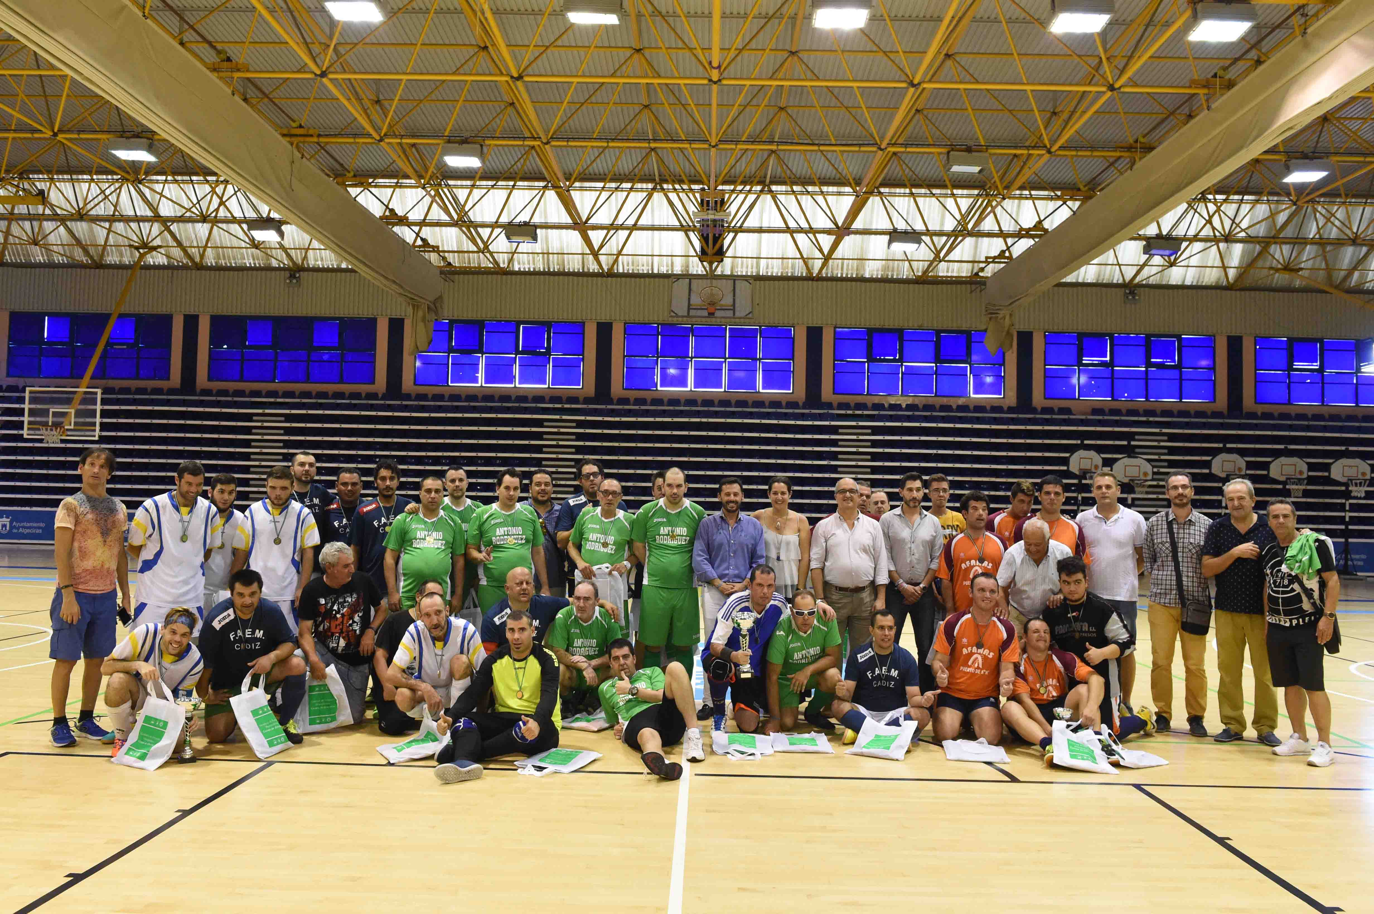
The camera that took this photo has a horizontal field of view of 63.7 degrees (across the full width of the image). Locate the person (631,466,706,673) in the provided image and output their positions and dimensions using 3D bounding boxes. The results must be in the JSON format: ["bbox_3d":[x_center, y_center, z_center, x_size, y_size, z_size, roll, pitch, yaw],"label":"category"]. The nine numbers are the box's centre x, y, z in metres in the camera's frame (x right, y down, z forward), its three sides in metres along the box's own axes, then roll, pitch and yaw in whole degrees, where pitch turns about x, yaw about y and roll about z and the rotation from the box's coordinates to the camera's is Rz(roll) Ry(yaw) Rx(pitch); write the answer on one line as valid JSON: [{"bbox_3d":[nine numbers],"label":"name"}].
[{"bbox_3d":[-0.131,0.968,7.918,0.560,1.780,0.360,1,-2,-2],"label":"person"}]

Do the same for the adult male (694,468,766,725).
[{"bbox_3d":[0.306,0.999,7.983,0.520,1.730,0.330,1,-2,1],"label":"adult male"}]

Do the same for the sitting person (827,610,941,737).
[{"bbox_3d":[1.314,1.441,7.378,0.720,0.837,0.780,1,-2,9],"label":"sitting person"}]

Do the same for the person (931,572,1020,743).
[{"bbox_3d":[1.973,1.337,7.540,0.580,1.100,0.680,1,-2,14],"label":"person"}]

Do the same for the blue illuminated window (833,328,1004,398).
[{"bbox_3d":[6.276,-2.522,29.653,4.580,1.800,0.150,1,-2,1],"label":"blue illuminated window"}]

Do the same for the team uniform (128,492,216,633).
[{"bbox_3d":[-3.265,0.713,7.016,0.560,0.980,0.340,2,-2,-27],"label":"team uniform"}]

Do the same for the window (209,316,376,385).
[{"bbox_3d":[-11.446,-3.094,32.050,4.738,1.876,0.150,1,-2,1],"label":"window"}]

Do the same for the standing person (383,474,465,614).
[{"bbox_3d":[-1.947,0.979,8.143,0.580,1.690,0.370,2,-3,-8],"label":"standing person"}]

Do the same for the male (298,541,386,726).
[{"bbox_3d":[-2.383,1.184,7.596,0.620,1.197,0.750,2,-2,-12],"label":"male"}]

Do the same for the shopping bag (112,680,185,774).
[{"bbox_3d":[-3.048,1.525,6.300,0.340,0.460,0.110,9,-33,22],"label":"shopping bag"}]

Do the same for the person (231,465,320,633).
[{"bbox_3d":[-2.829,0.915,7.571,0.530,1.720,0.330,2,-2,-18],"label":"person"}]

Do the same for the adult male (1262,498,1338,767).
[{"bbox_3d":[3.885,1.086,7.016,0.480,1.650,0.340,0,-3,35],"label":"adult male"}]

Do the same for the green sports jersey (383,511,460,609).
[{"bbox_3d":[-1.939,0.751,8.106,0.580,0.720,0.360,2,-2,-12],"label":"green sports jersey"}]

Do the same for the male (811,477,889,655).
[{"bbox_3d":[1.136,0.998,7.699,0.560,1.719,0.380,1,-2,8],"label":"male"}]

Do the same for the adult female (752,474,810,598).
[{"bbox_3d":[0.687,1.018,8.106,0.450,1.720,0.320,1,-2,3],"label":"adult female"}]

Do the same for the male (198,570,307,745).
[{"bbox_3d":[-2.781,1.239,7.107,0.660,1.040,0.750,2,-2,-17],"label":"male"}]

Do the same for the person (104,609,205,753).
[{"bbox_3d":[-3.153,1.307,6.574,0.580,0.840,0.660,2,-3,-17],"label":"person"}]

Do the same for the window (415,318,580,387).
[{"bbox_3d":[-5.069,-2.799,29.824,4.570,1.820,0.150,1,-2,1],"label":"window"}]

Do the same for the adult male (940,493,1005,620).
[{"bbox_3d":[1.994,1.055,7.682,0.500,1.641,0.340,1,-2,11],"label":"adult male"}]

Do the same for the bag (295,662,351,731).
[{"bbox_3d":[-2.331,1.550,7.092,0.370,0.440,0.100,2,-3,-16],"label":"bag"}]

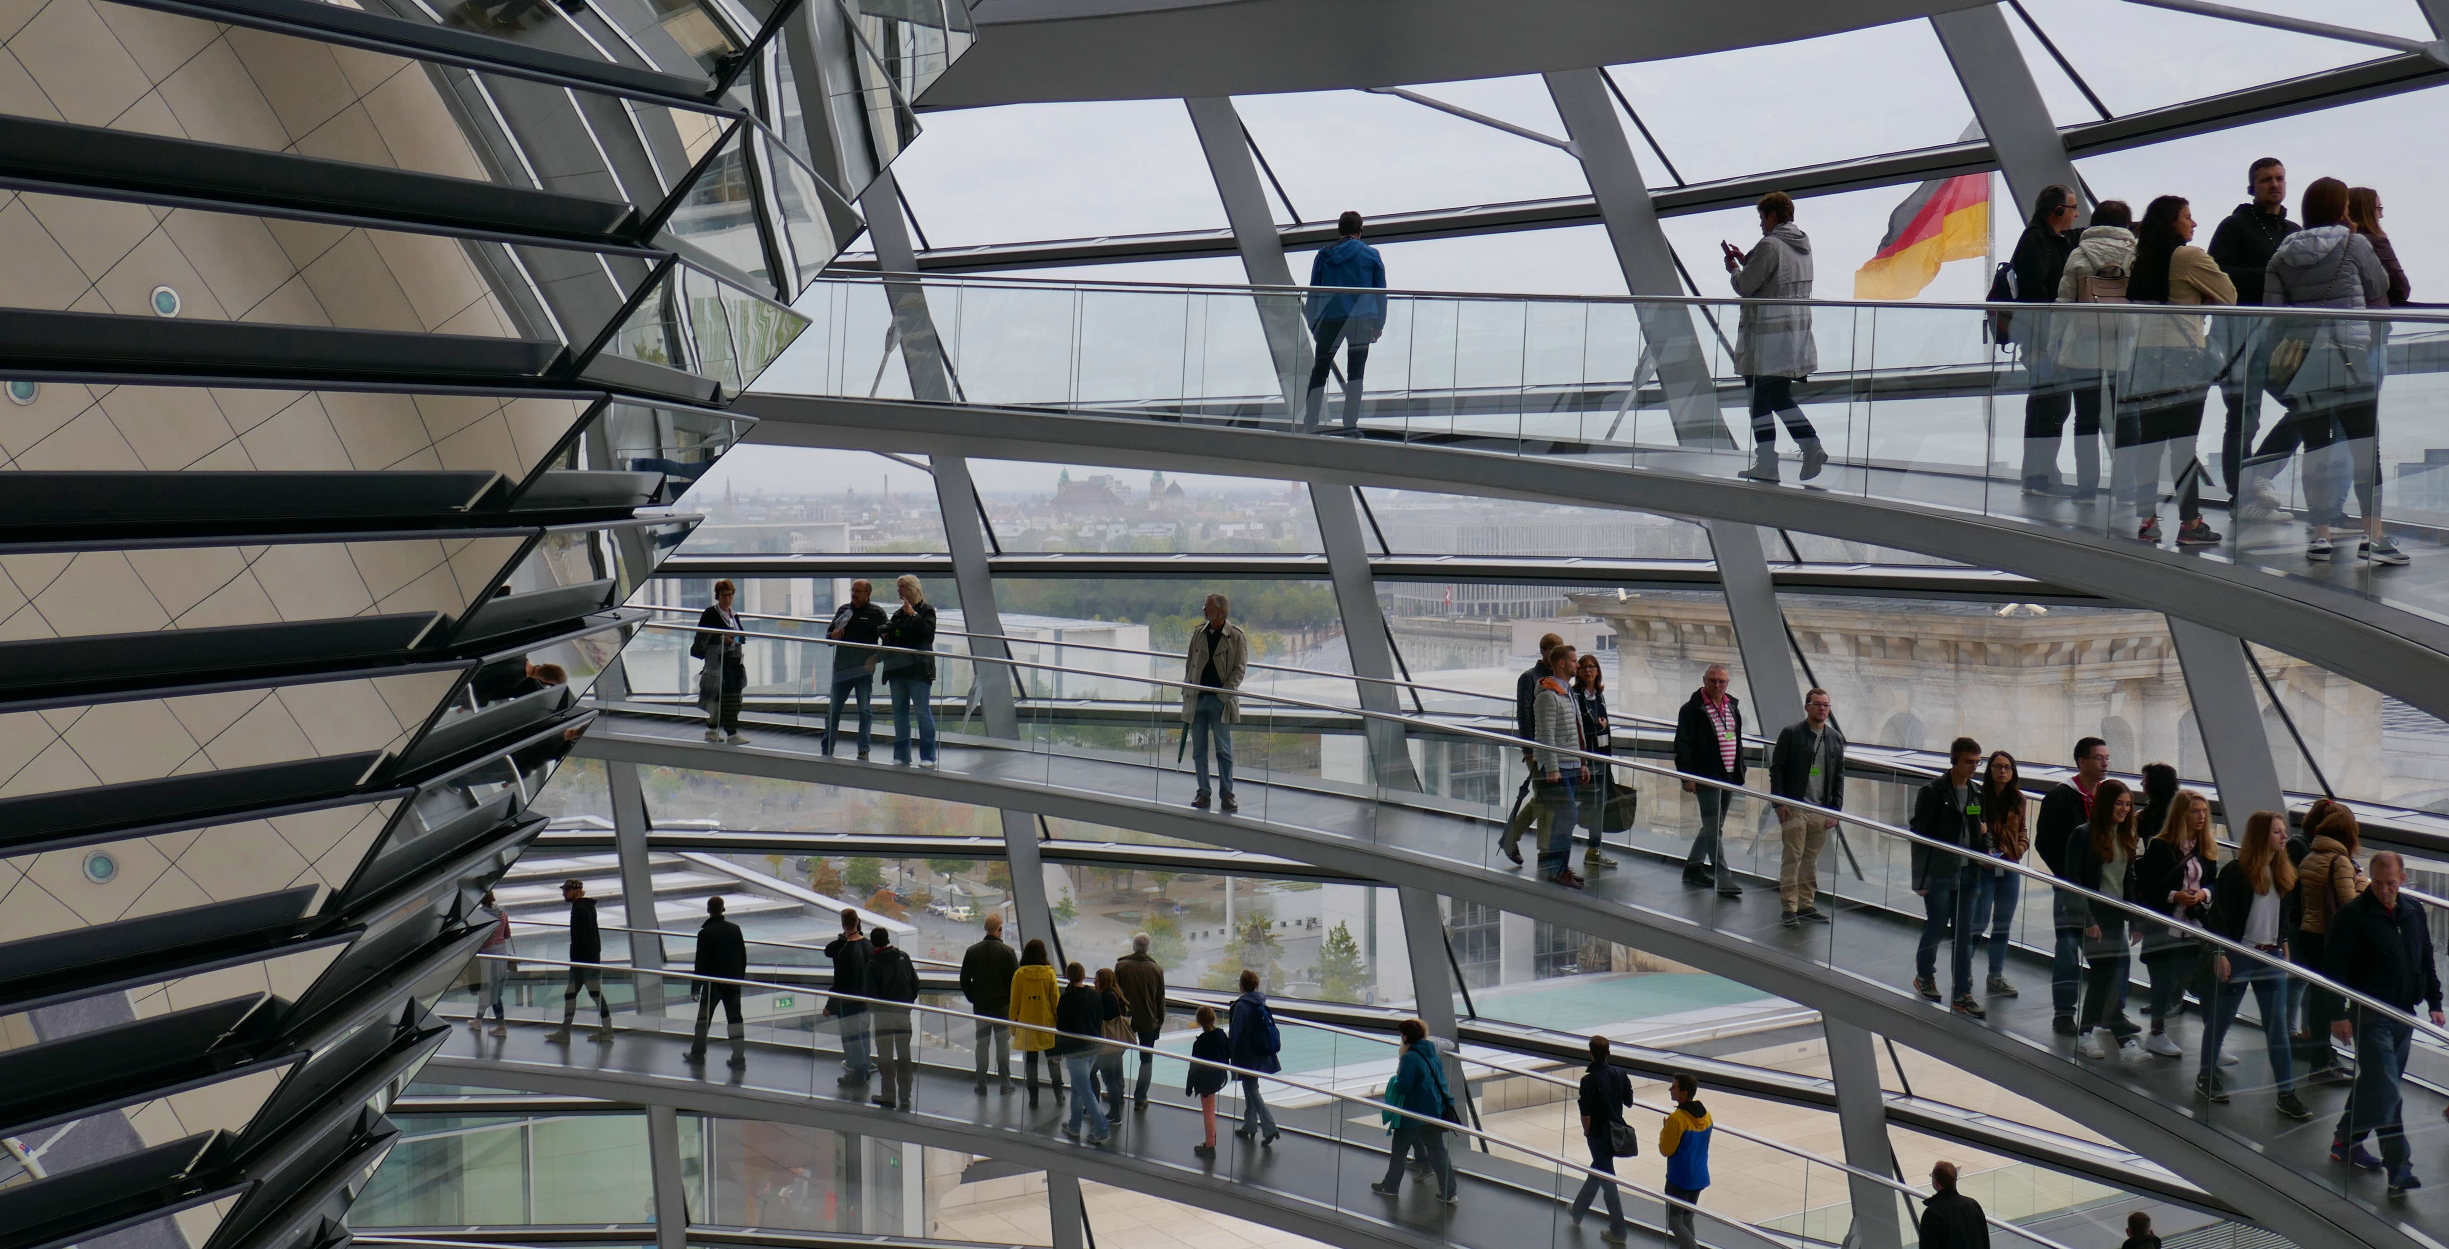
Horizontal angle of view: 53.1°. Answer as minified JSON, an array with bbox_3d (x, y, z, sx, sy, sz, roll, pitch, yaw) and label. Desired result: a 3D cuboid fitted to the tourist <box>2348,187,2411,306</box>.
[{"bbox_3d":[5.620,-1.305,12.100,0.440,1.690,0.480,-1,3,-16],"label":"tourist"}]

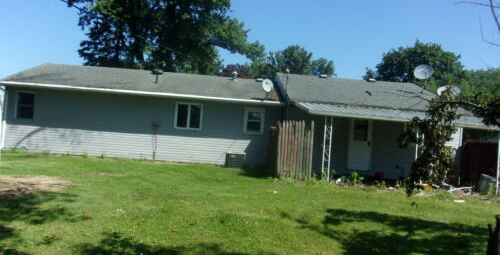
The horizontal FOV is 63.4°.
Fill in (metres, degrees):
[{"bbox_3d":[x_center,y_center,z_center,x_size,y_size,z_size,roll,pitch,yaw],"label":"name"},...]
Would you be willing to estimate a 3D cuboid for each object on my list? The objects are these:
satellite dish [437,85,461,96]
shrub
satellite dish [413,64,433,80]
[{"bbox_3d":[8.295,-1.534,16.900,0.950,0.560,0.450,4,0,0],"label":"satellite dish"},{"bbox_3d":[3.470,1.651,13.300,0.570,0.440,0.500,4,0,0],"label":"shrub"},{"bbox_3d":[8.190,-2.611,19.200,0.920,0.760,0.400,4,0,-5],"label":"satellite dish"}]

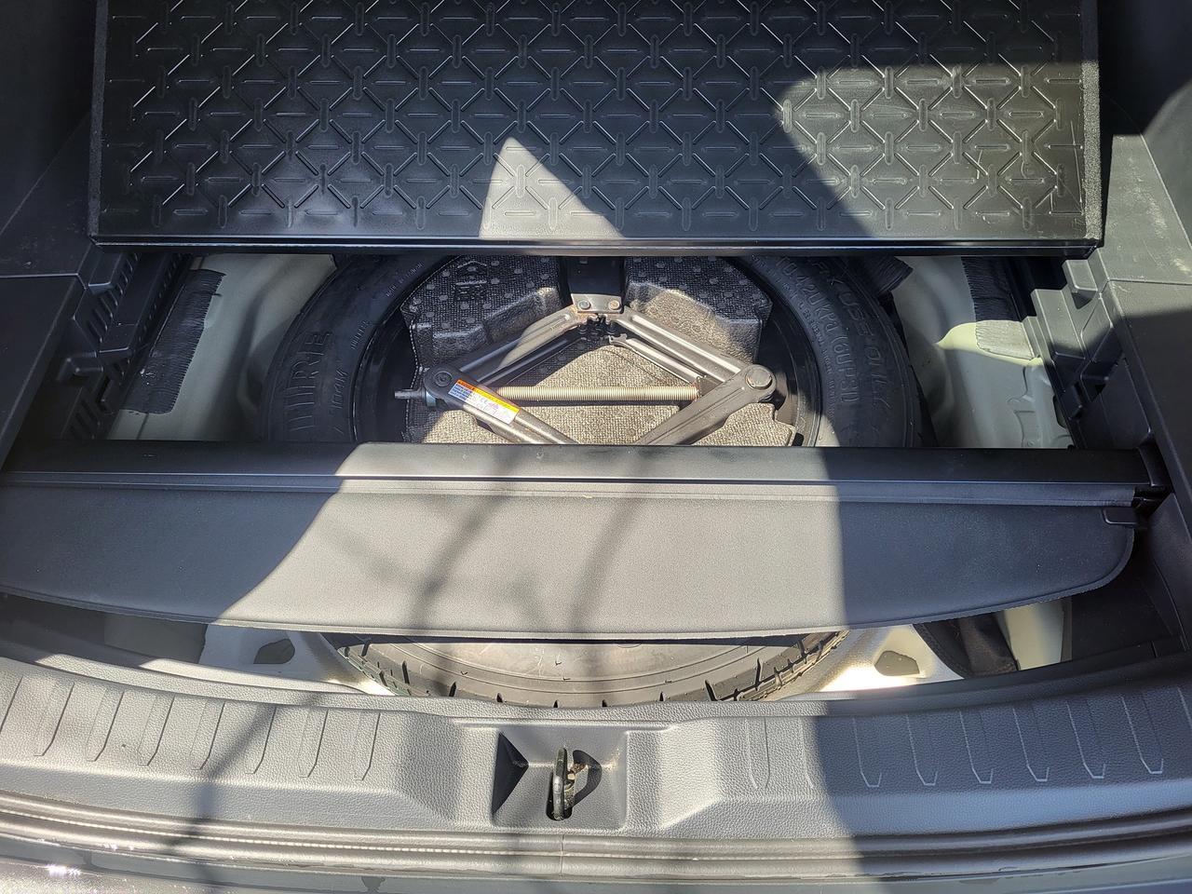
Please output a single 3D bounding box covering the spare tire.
[{"bbox_3d":[-0.009,-0.033,0.960,0.690,0.165,0.690,0,55,2],"label":"spare tire"}]

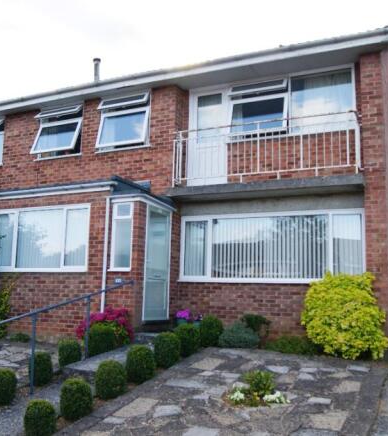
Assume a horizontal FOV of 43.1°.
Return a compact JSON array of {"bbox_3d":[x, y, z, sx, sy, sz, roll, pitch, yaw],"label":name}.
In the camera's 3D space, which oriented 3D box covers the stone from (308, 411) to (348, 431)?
[{"bbox_3d":[1.286,1.966,4.754,0.346,0.045,0.607,-2,-5,21],"label":"stone"}]

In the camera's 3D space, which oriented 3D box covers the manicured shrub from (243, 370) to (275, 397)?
[{"bbox_3d":[0.830,2.096,6.319,0.400,0.260,0.380,-3,-9,25],"label":"manicured shrub"}]

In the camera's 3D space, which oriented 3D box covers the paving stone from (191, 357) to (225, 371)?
[{"bbox_3d":[0.216,2.206,7.346,0.390,0.040,0.610,-2,-1,25],"label":"paving stone"}]

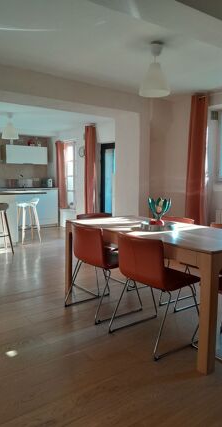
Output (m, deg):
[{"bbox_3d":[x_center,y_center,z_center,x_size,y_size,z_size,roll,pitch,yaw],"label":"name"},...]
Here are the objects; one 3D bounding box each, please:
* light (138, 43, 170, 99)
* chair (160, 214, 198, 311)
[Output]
[{"bbox_3d":[0.391,-1.284,2.846,0.280,0.455,0.280,0,6,0],"label":"light"},{"bbox_3d":[0.516,0.445,3.287,0.500,0.770,0.490,-4,7,-36],"label":"chair"}]

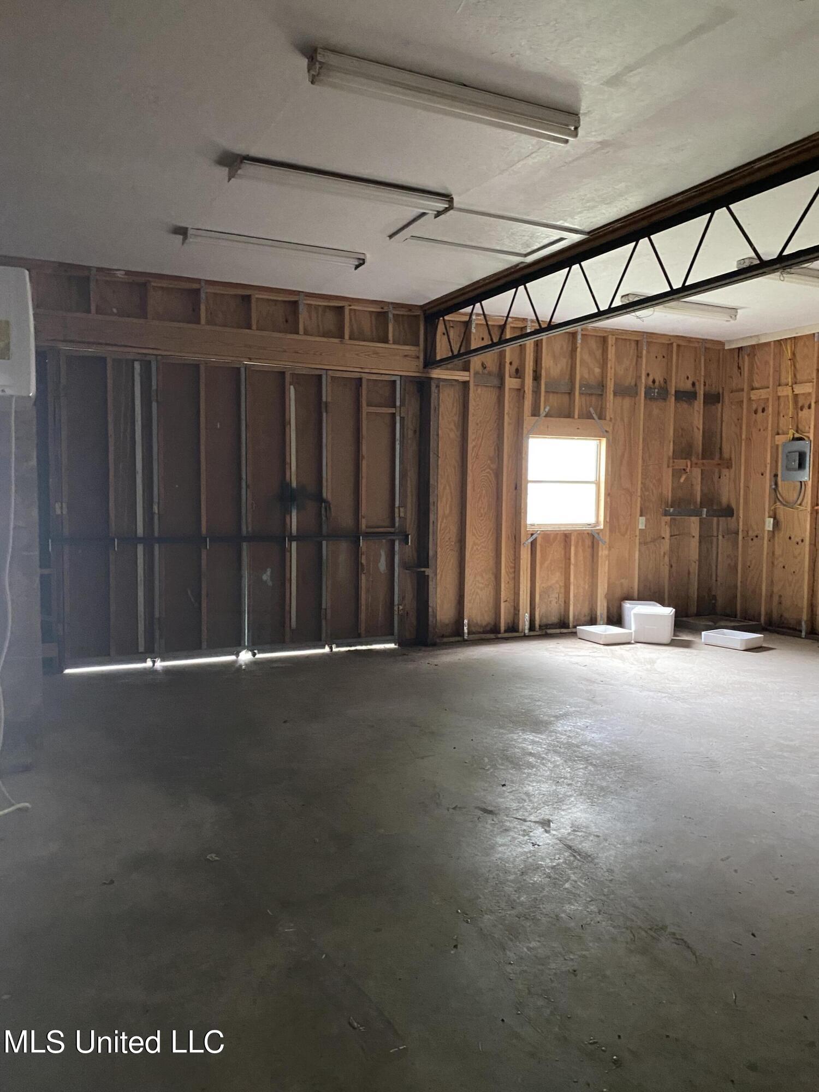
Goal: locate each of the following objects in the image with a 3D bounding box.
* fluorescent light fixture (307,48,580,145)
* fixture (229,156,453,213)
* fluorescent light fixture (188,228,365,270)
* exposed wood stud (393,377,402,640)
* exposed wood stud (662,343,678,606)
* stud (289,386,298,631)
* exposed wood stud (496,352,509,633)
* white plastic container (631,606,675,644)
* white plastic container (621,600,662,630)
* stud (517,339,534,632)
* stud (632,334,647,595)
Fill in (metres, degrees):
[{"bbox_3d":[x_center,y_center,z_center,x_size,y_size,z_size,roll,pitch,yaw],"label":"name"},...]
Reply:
[{"bbox_3d":[0.183,-1.848,3.424,1.235,0.098,0.115,-2,4,-27],"label":"fluorescent light fixture"},{"bbox_3d":[-0.340,-1.916,4.427,1.207,0.075,0.206,-1,4,-26],"label":"fixture"},{"bbox_3d":[-0.888,-1.988,5.513,1.220,0.070,0.175,-1,5,-26],"label":"fluorescent light fixture"},{"bbox_3d":[-0.127,-0.330,7.403,0.041,2.341,0.089,-1,4,-26],"label":"exposed wood stud"},{"bbox_3d":[2.756,-0.670,8.757,0.040,2.928,0.089,-1,5,-26],"label":"exposed wood stud"},{"bbox_3d":[-0.993,-0.315,6.931,0.040,2.086,0.070,-2,4,-27],"label":"stud"},{"bbox_3d":[0.901,-0.637,7.880,0.038,2.954,0.089,-1,4,-26],"label":"exposed wood stud"},{"bbox_3d":[2.322,0.756,7.796,0.345,0.284,0.415,2,4,22],"label":"white plastic container"},{"bbox_3d":[2.359,0.718,8.339,0.350,0.285,0.360,1,4,1],"label":"white plastic container"},{"bbox_3d":[1.125,-0.635,7.989,0.089,2.968,0.089,-1,4,-26],"label":"stud"},{"bbox_3d":[2.395,-0.657,8.604,0.038,2.944,0.089,-1,4,-26],"label":"stud"}]

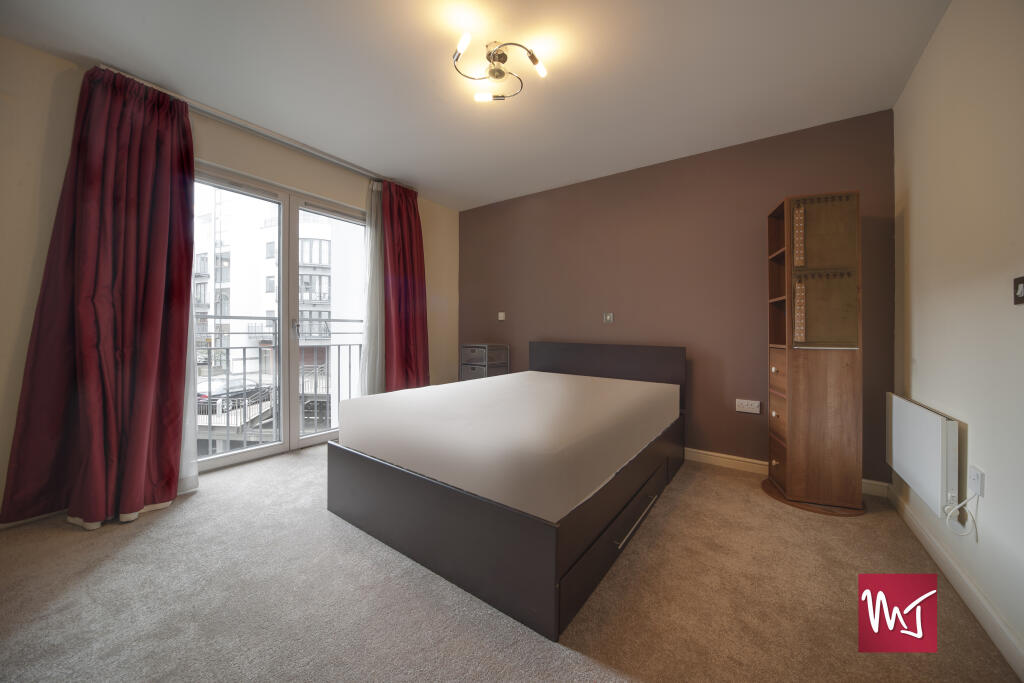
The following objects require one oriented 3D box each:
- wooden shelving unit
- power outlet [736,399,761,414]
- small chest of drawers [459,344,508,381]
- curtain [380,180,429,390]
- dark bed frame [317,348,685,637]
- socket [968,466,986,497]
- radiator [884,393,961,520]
[{"bbox_3d":[1.884,0.058,2.155,0.363,1.845,0.332,0,0,20],"label":"wooden shelving unit"},{"bbox_3d":[1.747,0.482,2.524,0.148,0.089,0.014,0,0,37],"label":"power outlet"},{"bbox_3d":[-0.288,0.479,3.693,0.362,0.871,0.377,0,0,37],"label":"small chest of drawers"},{"bbox_3d":[-1.080,-0.322,3.504,0.155,2.436,0.550,0,0,37],"label":"curtain"},{"bbox_3d":[0.172,0.507,2.355,1.506,0.891,2.064,0,0,37],"label":"dark bed frame"},{"bbox_3d":[1.658,0.501,1.222,0.018,0.089,0.089,0,0,37],"label":"socket"},{"bbox_3d":[1.943,0.510,1.630,0.068,0.403,0.817,0,0,37],"label":"radiator"}]

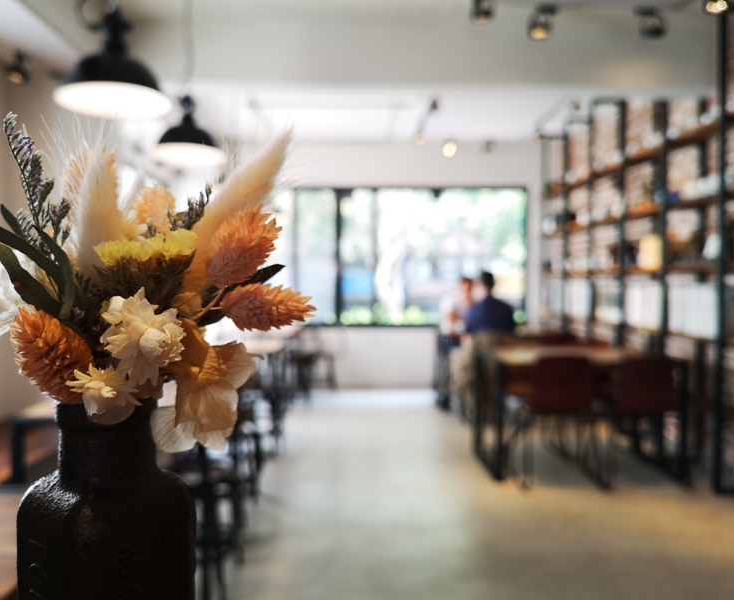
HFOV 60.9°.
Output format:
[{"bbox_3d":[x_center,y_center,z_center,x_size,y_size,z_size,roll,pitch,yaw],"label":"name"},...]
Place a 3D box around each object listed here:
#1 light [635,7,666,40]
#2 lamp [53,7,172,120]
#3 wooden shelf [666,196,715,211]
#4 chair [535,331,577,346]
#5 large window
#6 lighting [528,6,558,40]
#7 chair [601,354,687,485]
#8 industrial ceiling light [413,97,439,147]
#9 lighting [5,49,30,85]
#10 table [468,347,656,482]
[{"bbox_3d":[1.744,-1.703,3.831,0.145,0.180,0.150,0,2,0],"label":"light"},{"bbox_3d":[-0.894,-0.875,2.168,0.410,0.360,0.410,0,2,0],"label":"lamp"},{"bbox_3d":[2.273,-0.644,4.159,0.300,0.045,0.750,0,2,0],"label":"wooden shelf"},{"bbox_3d":[1.669,0.706,5.354,0.500,0.800,0.530,0,2,0],"label":"chair"},{"bbox_3d":[0.380,-0.516,7.438,3.080,1.660,0.100,0,2,0],"label":"large window"},{"bbox_3d":[1.074,-1.703,3.828,0.145,0.180,0.150,0,2,0],"label":"lighting"},{"bbox_3d":[1.758,0.757,4.166,0.500,0.800,0.530,0,2,0],"label":"chair"},{"bbox_3d":[0.619,-1.790,6.345,0.170,0.240,1.200,0,2,0],"label":"industrial ceiling light"},{"bbox_3d":[-2.538,-1.685,4.474,0.140,0.210,0.150,0,2,0],"label":"lighting"},{"bbox_3d":[1.452,0.772,4.465,1.270,0.750,0.840,0,2,0],"label":"table"}]

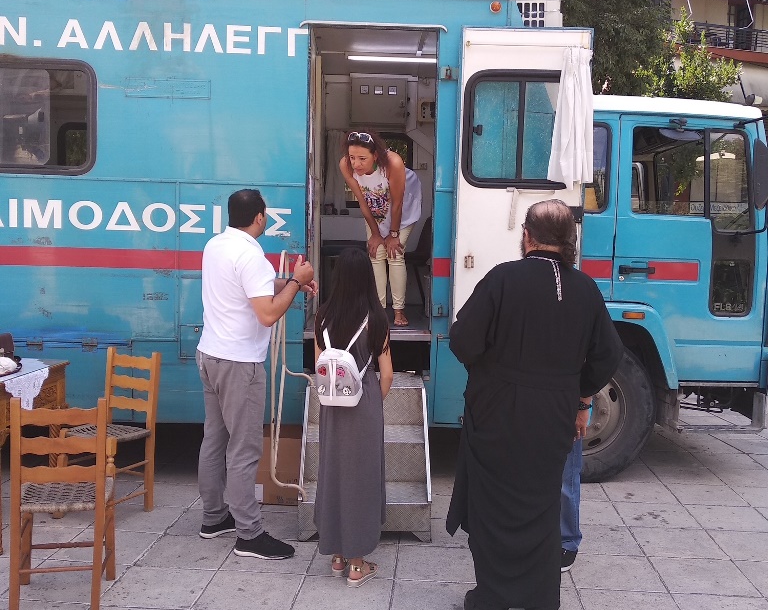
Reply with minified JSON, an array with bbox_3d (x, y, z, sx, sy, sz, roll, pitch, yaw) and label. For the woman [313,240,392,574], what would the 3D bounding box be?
[{"bbox_3d":[-0.146,0.481,3.470,0.380,1.475,0.360,3,5,20],"label":"woman"}]

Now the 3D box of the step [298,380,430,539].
[{"bbox_3d":[-0.104,0.810,4.279,0.670,0.690,0.900,1,5,-2],"label":"step"}]

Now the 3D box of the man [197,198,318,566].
[{"bbox_3d":[-0.655,0.311,3.748,0.520,1.750,0.480,-2,5,-33],"label":"man"}]

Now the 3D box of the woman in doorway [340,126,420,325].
[{"bbox_3d":[-0.011,-0.503,5.086,0.440,1.280,0.520,3,5,28],"label":"woman in doorway"}]

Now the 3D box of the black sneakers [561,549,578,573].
[{"bbox_3d":[0.755,1.174,3.545,0.110,0.110,0.290,5,6,44],"label":"black sneakers"}]

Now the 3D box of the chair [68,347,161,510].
[{"bbox_3d":[-1.507,0.699,4.172,0.410,0.880,0.410,4,5,30],"label":"chair"}]

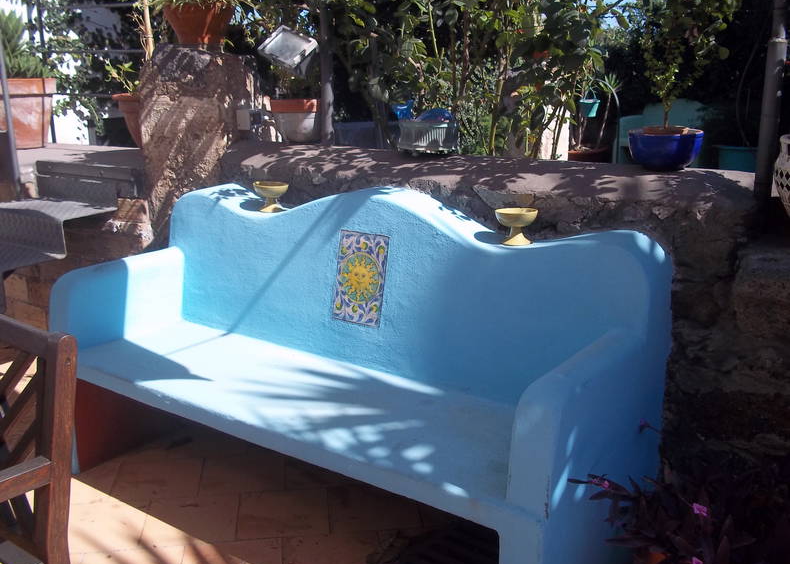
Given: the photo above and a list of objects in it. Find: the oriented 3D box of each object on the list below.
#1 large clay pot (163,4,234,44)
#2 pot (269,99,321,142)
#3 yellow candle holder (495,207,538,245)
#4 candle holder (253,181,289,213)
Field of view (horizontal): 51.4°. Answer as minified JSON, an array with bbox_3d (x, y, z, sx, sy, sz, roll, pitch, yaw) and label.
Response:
[{"bbox_3d":[-0.869,-1.135,3.640,0.307,0.182,0.307,1,14,0],"label":"large clay pot"},{"bbox_3d":[-0.531,-0.853,4.350,0.255,0.227,0.255,1,14,0],"label":"pot"},{"bbox_3d":[0.374,-0.167,2.520,0.130,0.100,0.130,1,14,0],"label":"yellow candle holder"},{"bbox_3d":[-0.463,-0.315,3.070,0.131,0.100,0.131,1,14,0],"label":"candle holder"}]

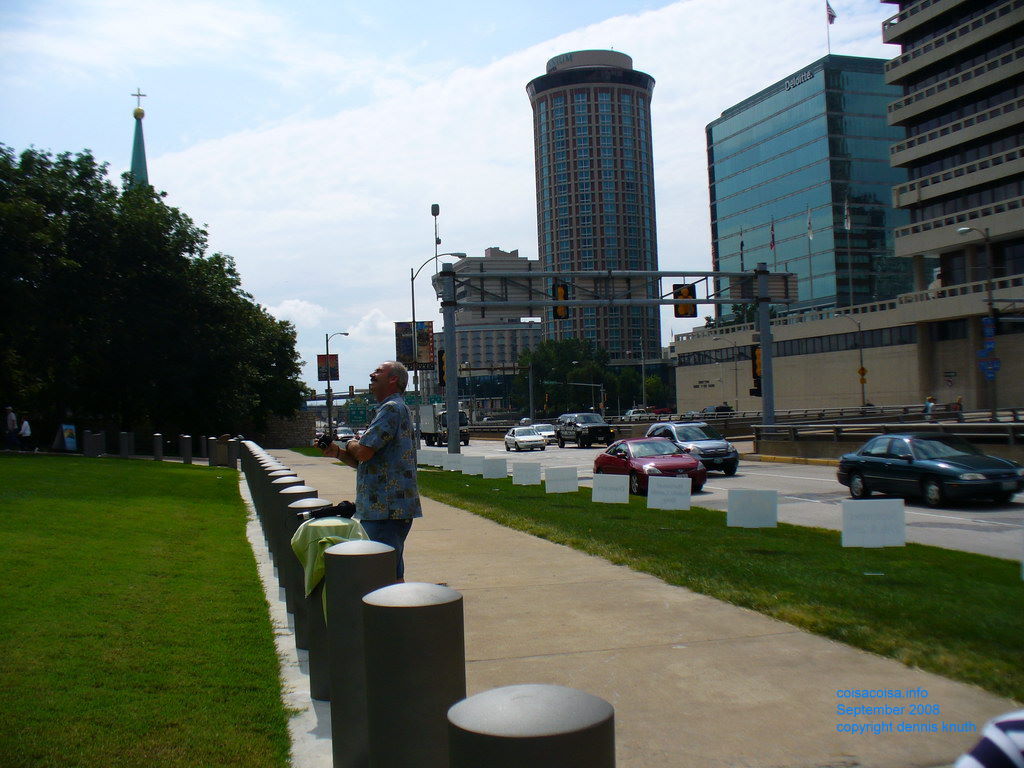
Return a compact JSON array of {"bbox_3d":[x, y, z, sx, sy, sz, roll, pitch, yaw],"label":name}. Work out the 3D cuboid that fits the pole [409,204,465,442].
[{"bbox_3d":[-3.228,-1.513,49.818,2.600,10.100,0.450,-2,-1,-14],"label":"pole"}]

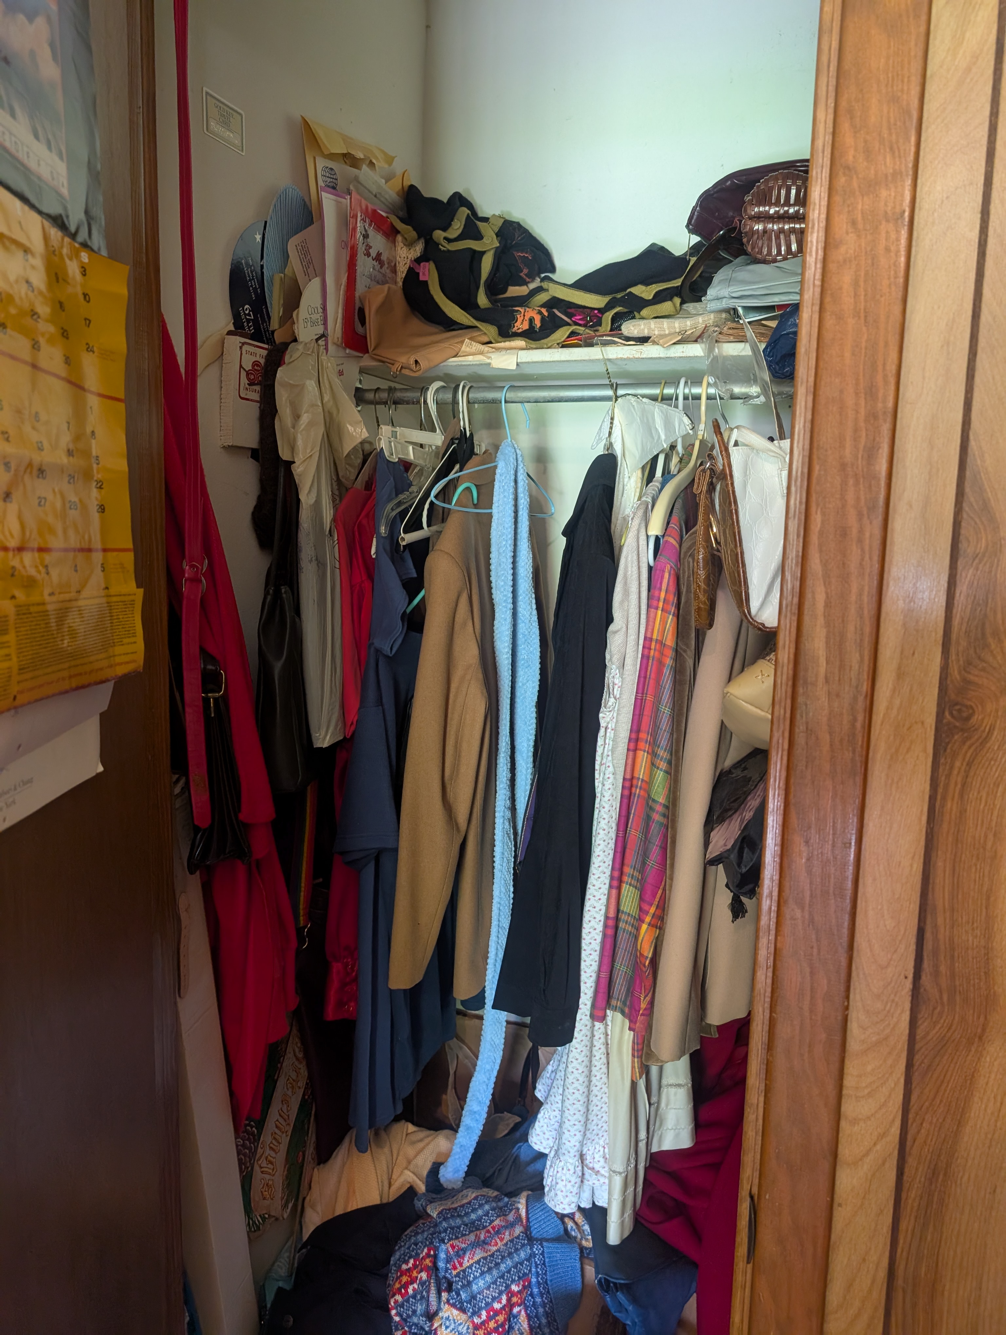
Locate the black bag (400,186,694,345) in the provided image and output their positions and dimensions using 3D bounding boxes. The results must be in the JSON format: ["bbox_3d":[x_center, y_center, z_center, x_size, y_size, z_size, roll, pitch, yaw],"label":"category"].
[{"bbox_3d":[0.068,-0.649,1.488,0.490,0.280,0.250,3,8,13],"label":"black bag"}]

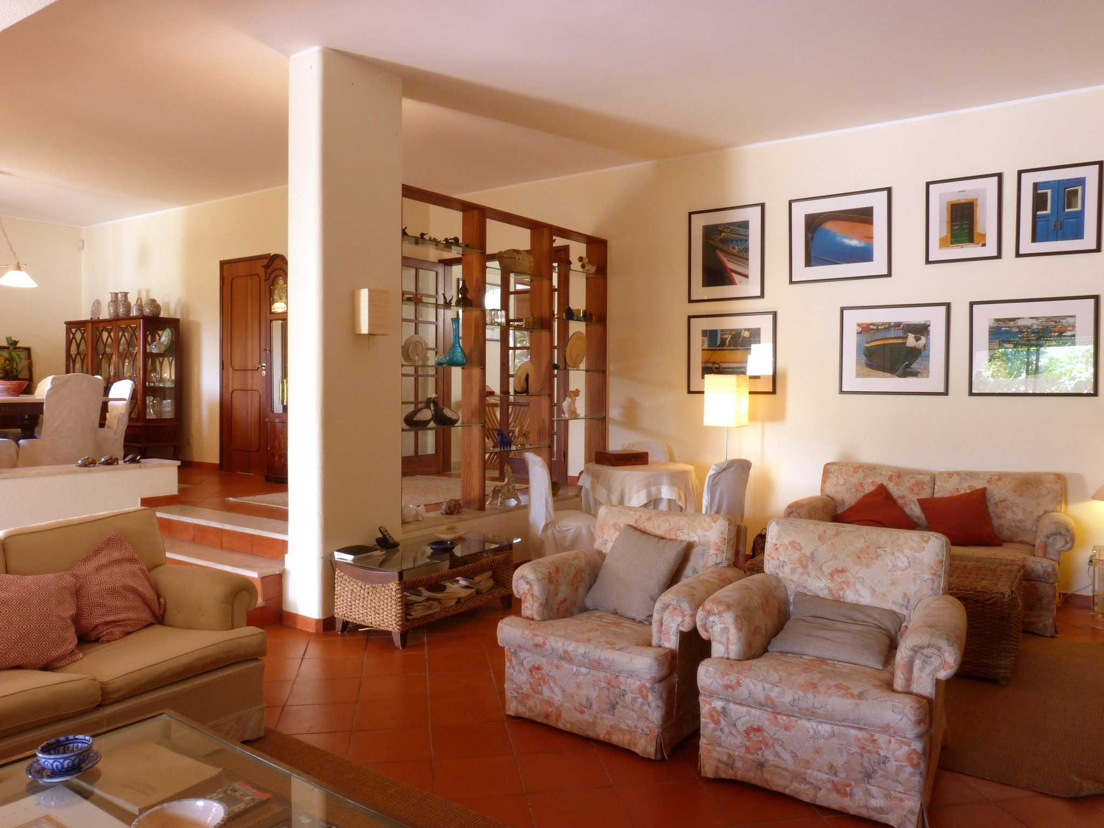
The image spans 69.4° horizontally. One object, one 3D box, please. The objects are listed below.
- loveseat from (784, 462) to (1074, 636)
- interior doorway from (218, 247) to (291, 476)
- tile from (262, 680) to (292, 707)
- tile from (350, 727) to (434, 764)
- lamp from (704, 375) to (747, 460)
[{"bbox_3d":[2.404,0.780,5.132,1.610,0.836,0.824,2,3,35],"label":"loveseat"},{"bbox_3d":[-2.980,-0.470,7.816,0.866,2.109,0.120,2,3,35],"label":"interior doorway"},{"bbox_3d":[-1.314,1.242,3.498,0.302,0.015,0.298,0,2,-10],"label":"tile"},{"bbox_3d":[-0.612,1.266,3.029,0.302,0.015,0.298,0,2,-10],"label":"tile"},{"bbox_3d":[1.295,0.439,5.967,0.240,1.464,0.240,2,3,35],"label":"lamp"}]

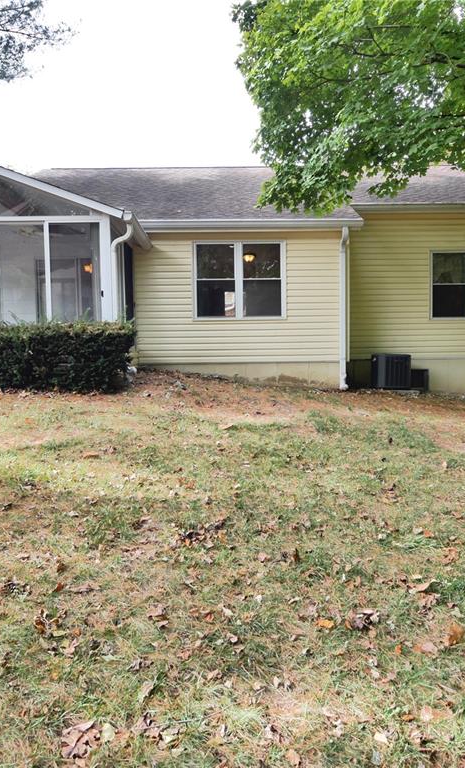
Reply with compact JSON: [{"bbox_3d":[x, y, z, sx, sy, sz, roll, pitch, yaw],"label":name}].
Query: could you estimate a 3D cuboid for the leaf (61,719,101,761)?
[{"bbox_3d":[-0.499,1.176,1.760,0.099,0.040,0.124,2,10,-2],"label":"leaf"}]

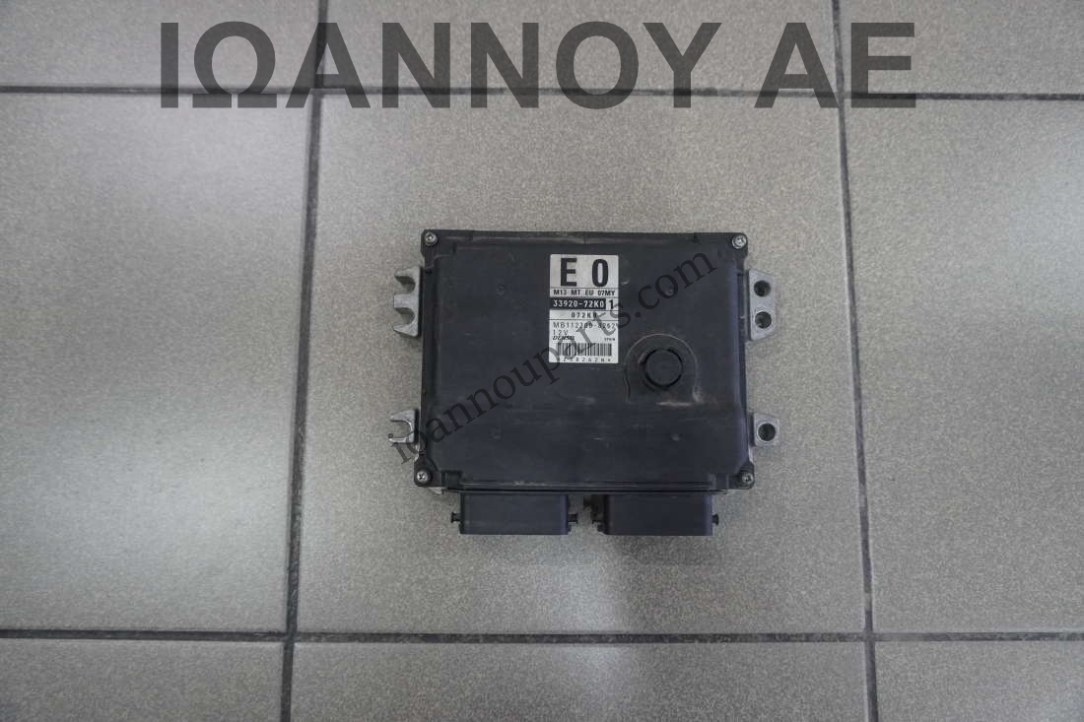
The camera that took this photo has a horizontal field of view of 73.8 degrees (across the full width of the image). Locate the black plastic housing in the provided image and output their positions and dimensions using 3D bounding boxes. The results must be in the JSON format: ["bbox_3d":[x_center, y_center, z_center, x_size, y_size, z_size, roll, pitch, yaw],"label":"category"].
[{"bbox_3d":[0.024,0.011,0.419,0.190,0.042,0.173,0,82,0],"label":"black plastic housing"}]

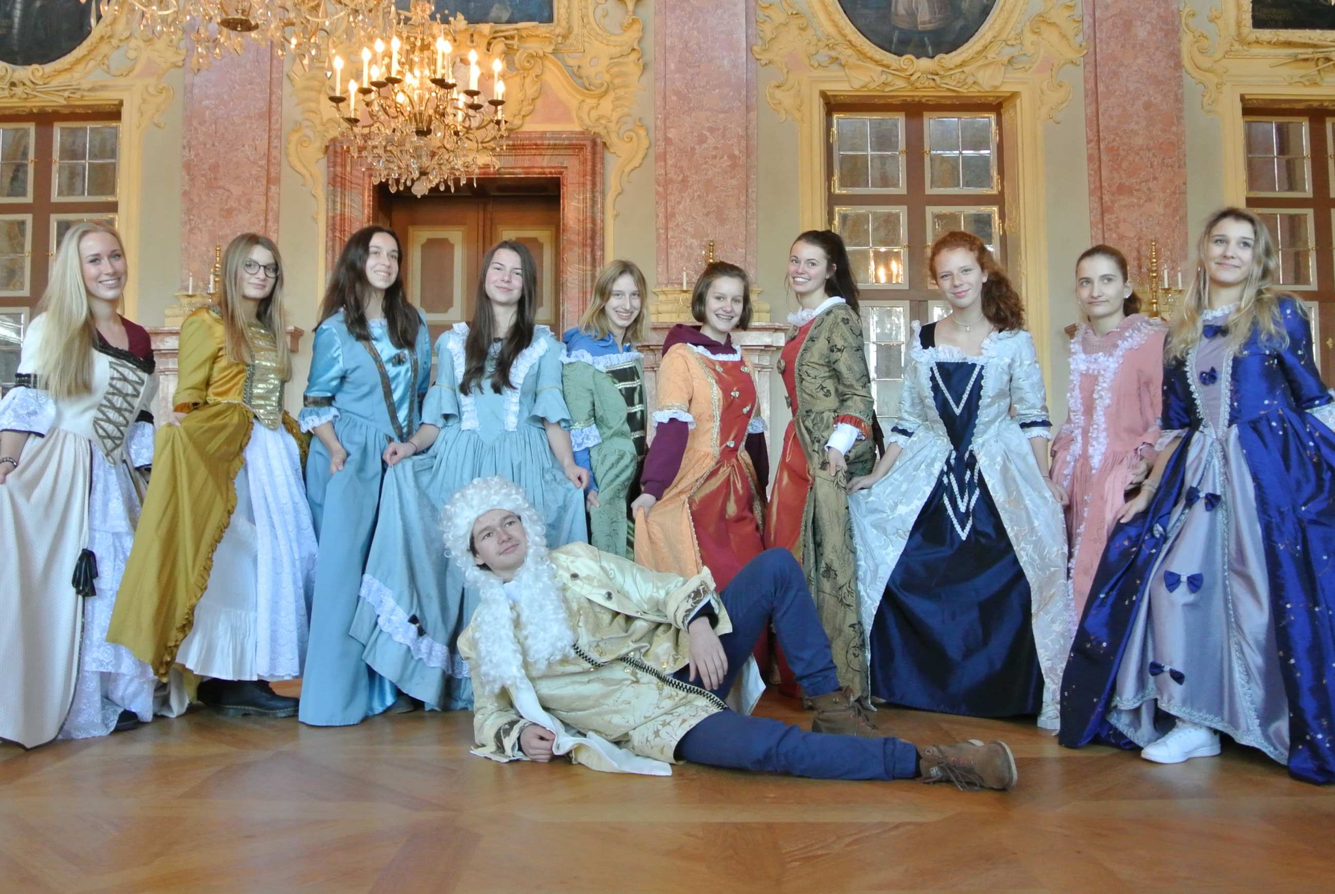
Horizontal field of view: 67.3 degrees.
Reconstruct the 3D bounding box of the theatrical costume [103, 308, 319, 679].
[{"bbox_3d":[-1.601,0.183,3.550,0.540,1.340,0.700,-4,-5,44],"label":"theatrical costume"}]

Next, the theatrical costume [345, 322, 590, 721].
[{"bbox_3d":[-0.700,0.223,3.570,0.840,1.360,0.550,0,-4,-2],"label":"theatrical costume"}]

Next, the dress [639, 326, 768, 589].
[{"bbox_3d":[0.131,0.229,3.770,0.620,1.380,0.500,1,-4,-22],"label":"dress"}]

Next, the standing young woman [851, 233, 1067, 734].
[{"bbox_3d":[1.025,0.086,3.500,0.740,1.690,0.560,-2,-3,26],"label":"standing young woman"}]

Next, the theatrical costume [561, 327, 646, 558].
[{"bbox_3d":[-0.233,0.253,3.820,0.470,1.400,0.450,3,-4,-42],"label":"theatrical costume"}]

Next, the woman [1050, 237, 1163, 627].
[{"bbox_3d":[1.574,0.109,3.580,0.440,1.650,0.480,3,-4,-45],"label":"woman"}]

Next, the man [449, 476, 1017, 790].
[{"bbox_3d":[0.146,0.492,2.900,1.550,0.810,0.740,0,-4,0],"label":"man"}]

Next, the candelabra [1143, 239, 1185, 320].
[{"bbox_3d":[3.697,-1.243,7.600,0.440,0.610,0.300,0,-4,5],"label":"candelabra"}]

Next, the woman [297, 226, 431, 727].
[{"bbox_3d":[-1.038,0.086,3.470,0.470,1.700,0.430,2,-4,-36],"label":"woman"}]

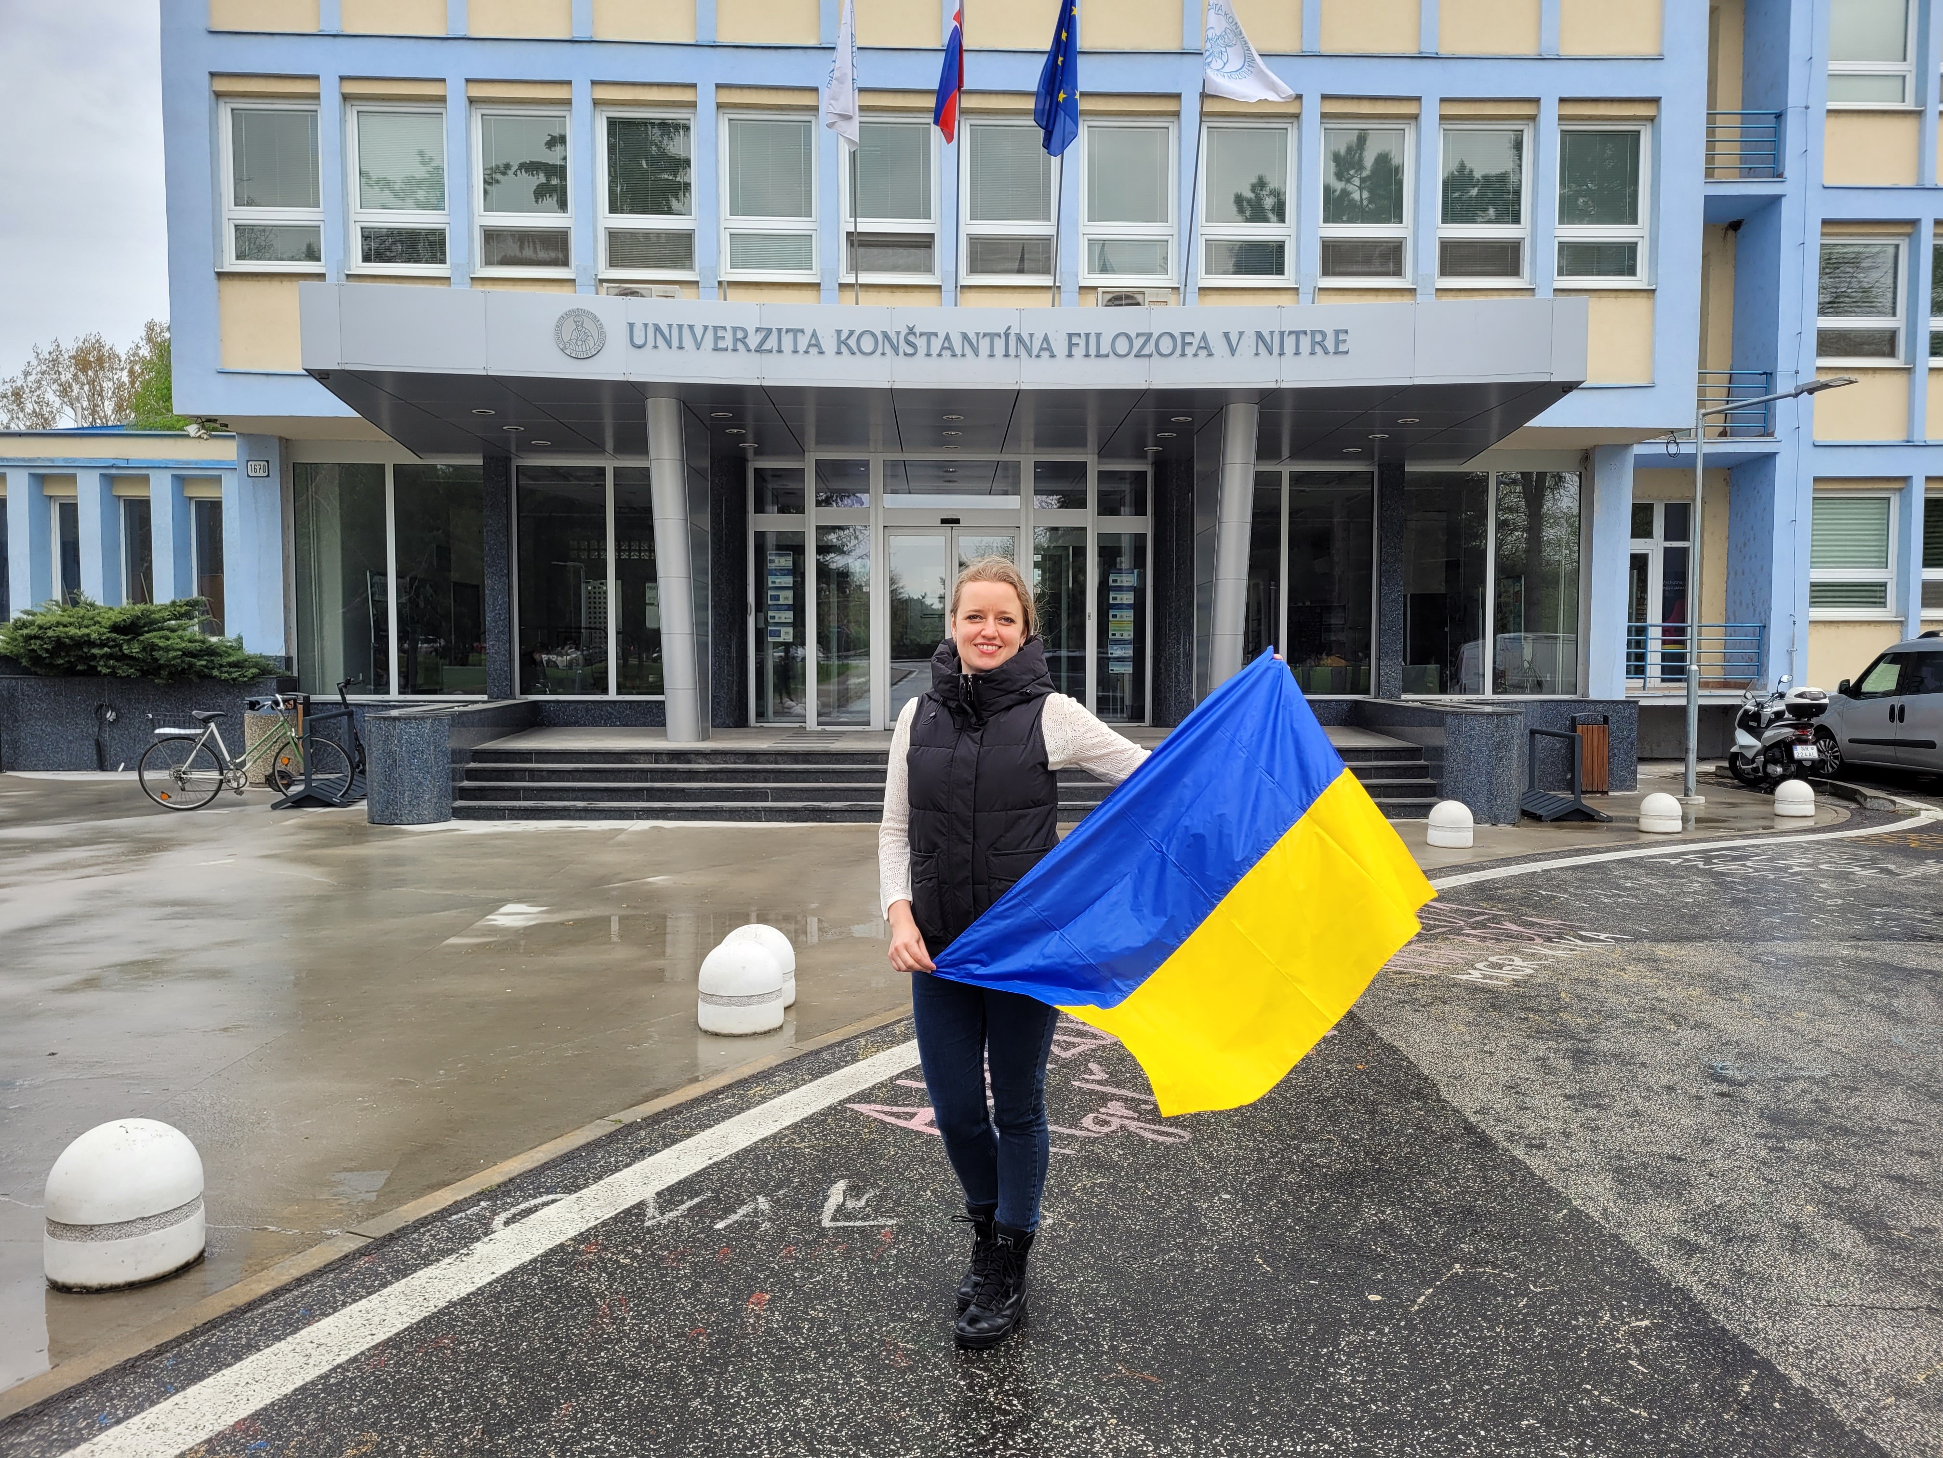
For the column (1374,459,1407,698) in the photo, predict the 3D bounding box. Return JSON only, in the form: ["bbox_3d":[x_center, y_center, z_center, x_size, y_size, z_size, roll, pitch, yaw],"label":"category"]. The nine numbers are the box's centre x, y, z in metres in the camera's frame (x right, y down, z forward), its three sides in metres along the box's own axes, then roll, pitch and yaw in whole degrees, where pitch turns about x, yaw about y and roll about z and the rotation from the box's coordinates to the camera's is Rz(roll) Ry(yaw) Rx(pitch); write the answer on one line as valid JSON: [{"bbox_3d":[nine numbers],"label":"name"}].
[{"bbox_3d":[4.812,-1.747,16.921,0.299,2.790,0.340,0,3,-3],"label":"column"}]

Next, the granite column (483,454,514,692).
[{"bbox_3d":[-5.844,-1.889,18.122,0.286,3.034,0.320,0,3,-2],"label":"granite column"}]

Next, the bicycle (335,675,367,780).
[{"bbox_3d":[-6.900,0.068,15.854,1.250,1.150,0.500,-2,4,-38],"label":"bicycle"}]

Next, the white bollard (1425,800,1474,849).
[{"bbox_3d":[3.727,0.744,11.350,0.333,0.340,0.333,0,3,-2],"label":"white bollard"}]

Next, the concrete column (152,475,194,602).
[{"bbox_3d":[-10.159,-2.214,18.536,0.261,1.983,0.420,0,3,-2],"label":"concrete column"}]

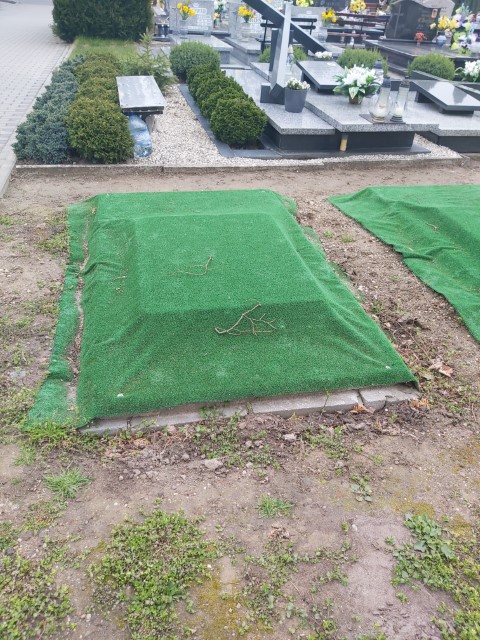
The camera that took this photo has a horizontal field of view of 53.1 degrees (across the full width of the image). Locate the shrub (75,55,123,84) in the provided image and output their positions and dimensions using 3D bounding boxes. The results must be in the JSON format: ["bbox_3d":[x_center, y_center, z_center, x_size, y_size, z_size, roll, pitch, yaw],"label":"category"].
[{"bbox_3d":[-1.682,-2.845,5.716,0.550,0.490,0.550,-4,36,-11],"label":"shrub"}]

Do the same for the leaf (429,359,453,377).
[{"bbox_3d":[0.859,0.212,2.054,0.100,0.030,0.075,14,37,14],"label":"leaf"}]

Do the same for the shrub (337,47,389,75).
[{"bbox_3d":[1.875,-3.847,7.345,0.730,0.520,0.720,-5,36,-12],"label":"shrub"}]

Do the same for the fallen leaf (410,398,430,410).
[{"bbox_3d":[0.757,0.346,2.007,0.080,0.025,0.055,-4,36,-11],"label":"fallen leaf"}]

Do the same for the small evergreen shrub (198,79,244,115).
[{"bbox_3d":[-0.207,-2.462,5.383,0.530,0.420,0.530,-4,36,-11],"label":"small evergreen shrub"}]

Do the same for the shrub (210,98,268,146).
[{"bbox_3d":[-0.020,-1.916,4.641,0.540,0.420,0.540,-4,36,-11],"label":"shrub"}]

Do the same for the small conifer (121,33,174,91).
[{"bbox_3d":[-1.169,-3.363,6.289,0.740,0.720,0.700,-4,36,-11],"label":"small conifer"}]

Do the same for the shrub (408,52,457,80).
[{"bbox_3d":[3.013,-3.916,7.559,0.710,0.500,0.700,-5,36,-12],"label":"shrub"}]

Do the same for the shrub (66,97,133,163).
[{"bbox_3d":[-1.168,-1.592,4.019,0.530,0.490,0.530,-4,36,-11],"label":"shrub"}]

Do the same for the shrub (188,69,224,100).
[{"bbox_3d":[-0.330,-2.742,5.681,0.520,0.420,0.520,-5,36,-12],"label":"shrub"}]

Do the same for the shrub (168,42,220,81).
[{"bbox_3d":[-0.649,-3.759,6.994,0.730,0.530,0.730,-5,36,-12],"label":"shrub"}]

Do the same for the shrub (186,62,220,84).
[{"bbox_3d":[-0.439,-3.131,6.302,0.500,0.410,0.500,-4,36,-11],"label":"shrub"}]

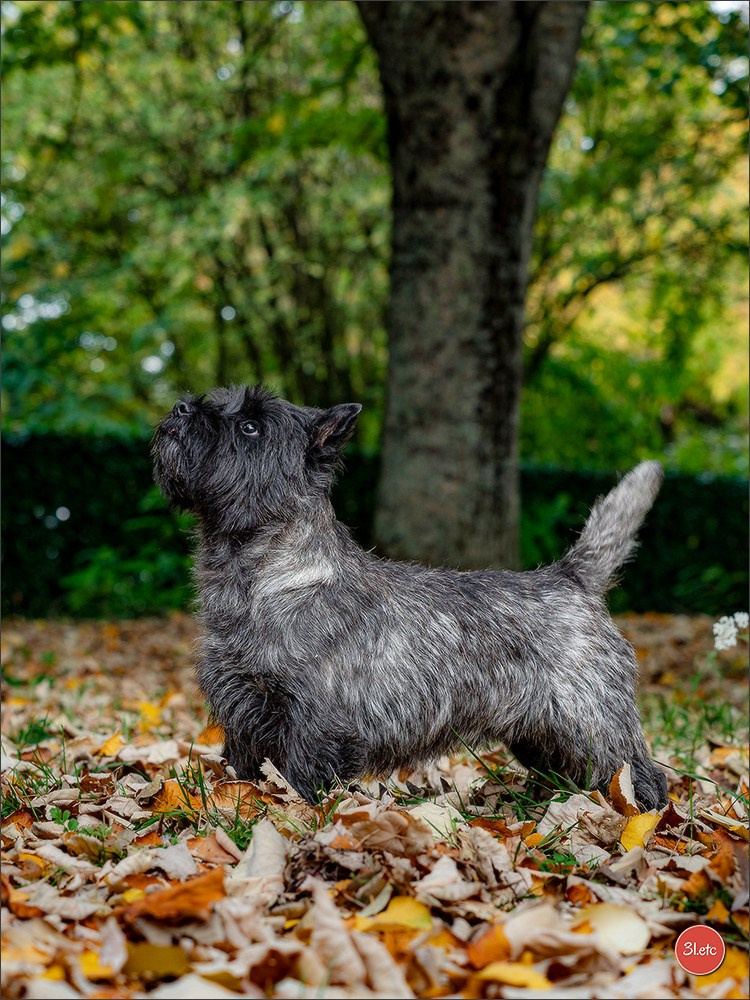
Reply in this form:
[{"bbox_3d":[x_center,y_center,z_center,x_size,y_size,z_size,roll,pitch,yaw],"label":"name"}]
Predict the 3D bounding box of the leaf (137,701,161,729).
[{"bbox_3d":[-0.308,0.292,4.720,0.033,0.034,0.032,0,0,0],"label":"leaf"}]

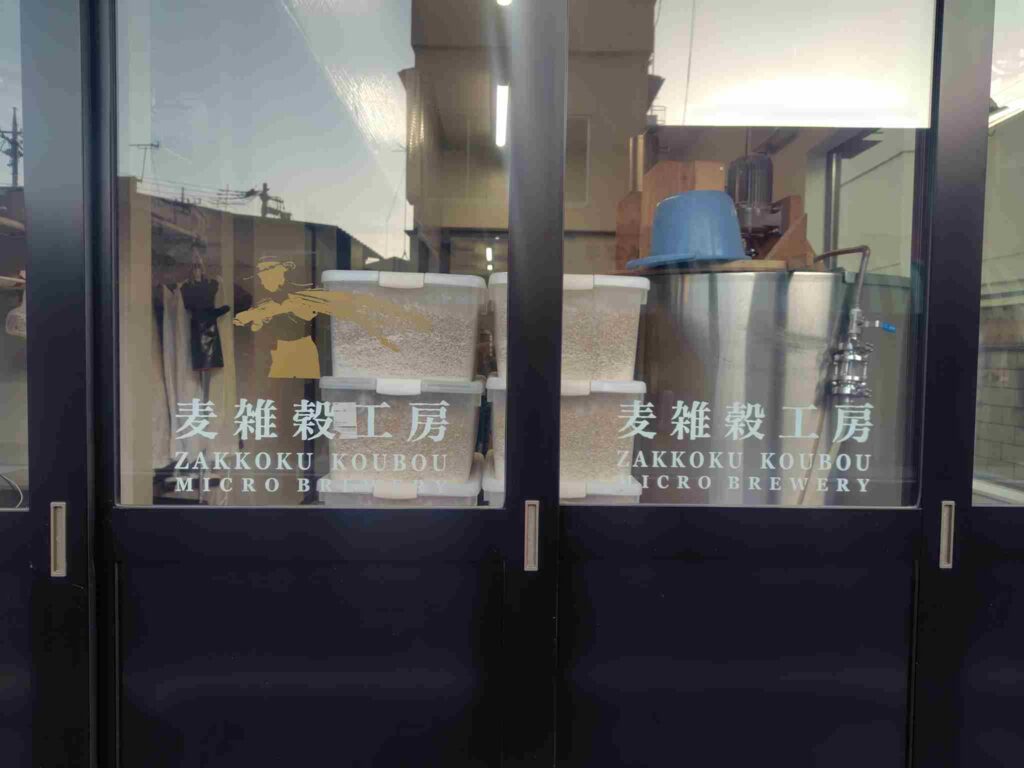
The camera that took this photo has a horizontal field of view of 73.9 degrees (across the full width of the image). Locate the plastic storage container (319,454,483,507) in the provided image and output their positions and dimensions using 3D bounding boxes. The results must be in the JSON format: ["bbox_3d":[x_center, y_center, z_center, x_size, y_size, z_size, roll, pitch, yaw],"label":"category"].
[{"bbox_3d":[-0.300,0.374,2.015,0.420,0.275,0.530,1,2,-3],"label":"plastic storage container"}]

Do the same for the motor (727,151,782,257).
[{"bbox_3d":[0.778,-0.579,2.200,0.180,0.320,0.170,1,2,-3],"label":"motor"}]

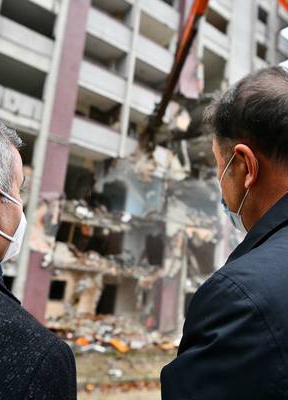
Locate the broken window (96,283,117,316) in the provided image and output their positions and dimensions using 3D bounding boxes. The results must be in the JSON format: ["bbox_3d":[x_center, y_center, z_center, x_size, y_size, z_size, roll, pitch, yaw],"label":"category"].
[{"bbox_3d":[-1.810,4.801,19.302,0.980,1.380,0.200,14,-16,-34],"label":"broken window"}]

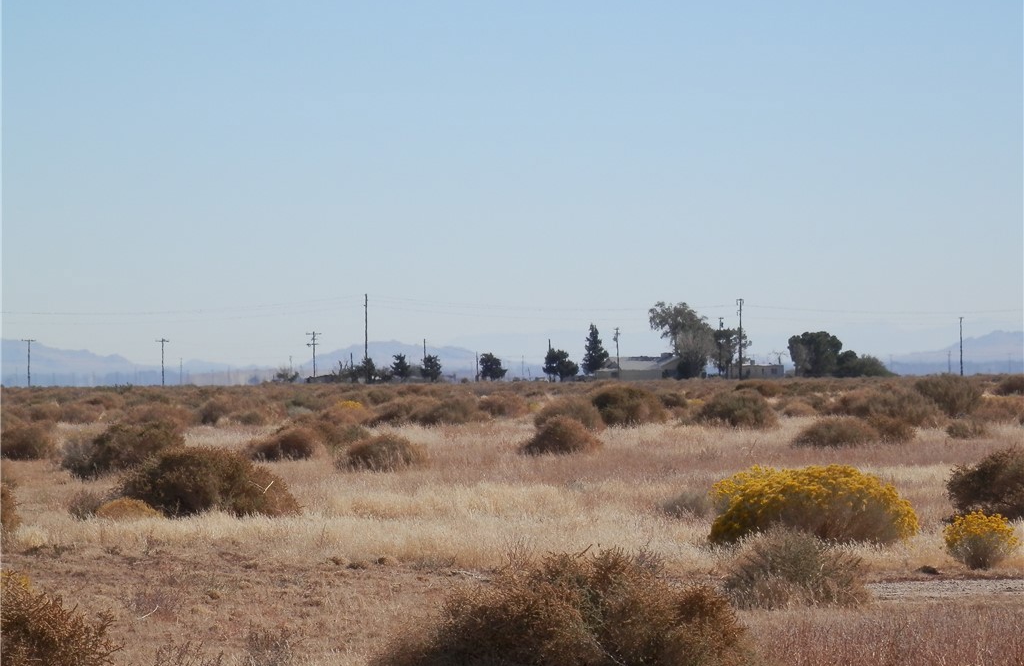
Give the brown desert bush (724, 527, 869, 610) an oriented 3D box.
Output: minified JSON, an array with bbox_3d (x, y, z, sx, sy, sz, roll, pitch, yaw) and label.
[{"bbox_3d":[1.986,1.644,38.200,1.005,0.572,0.905,-1,0,0],"label":"brown desert bush"}]

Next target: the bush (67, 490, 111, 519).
[{"bbox_3d":[-4.875,1.986,63.000,0.507,0.368,0.481,-1,0,0],"label":"bush"}]

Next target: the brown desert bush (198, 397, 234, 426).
[{"bbox_3d":[-8.908,2.388,164.981,1.082,0.884,0.974,0,0,0],"label":"brown desert bush"}]

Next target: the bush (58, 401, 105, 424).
[{"bbox_3d":[-15.969,2.968,203.000,1.706,0.853,1.500,-1,0,0],"label":"bush"}]

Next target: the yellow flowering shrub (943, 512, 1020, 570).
[{"bbox_3d":[3.886,1.718,45.300,0.646,0.480,0.613,-1,0,0],"label":"yellow flowering shrub"}]

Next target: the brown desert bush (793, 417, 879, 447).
[{"bbox_3d":[6.338,1.958,106.886,1.706,0.611,1.536,0,0,0],"label":"brown desert bush"}]

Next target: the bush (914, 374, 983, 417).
[{"bbox_3d":[13.719,1.980,172.000,2.140,1.410,2.000,-1,0,0],"label":"bush"}]

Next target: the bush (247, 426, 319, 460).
[{"bbox_3d":[-4.384,2.120,105.000,1.340,0.690,1.300,-1,0,0],"label":"bush"}]

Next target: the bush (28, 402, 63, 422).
[{"bbox_3d":[-17.939,3.031,210.000,1.381,0.806,1.250,-1,0,0],"label":"bush"}]

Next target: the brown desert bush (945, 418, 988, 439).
[{"bbox_3d":[9.705,2.051,116.863,0.936,0.492,0.843,0,0,0],"label":"brown desert bush"}]

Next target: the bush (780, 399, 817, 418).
[{"bbox_3d":[9.167,2.430,175.104,1.148,0.603,1.034,0,0,0],"label":"bush"}]

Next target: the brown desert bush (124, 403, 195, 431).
[{"bbox_3d":[-11.016,2.640,172.000,2.200,0.974,1.870,-1,0,0],"label":"brown desert bush"}]

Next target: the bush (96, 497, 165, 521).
[{"bbox_3d":[-4.328,2.000,62.000,0.782,0.295,0.650,-1,0,0],"label":"bush"}]

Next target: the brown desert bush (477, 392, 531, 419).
[{"bbox_3d":[-0.256,2.460,187.000,1.780,0.920,1.700,-1,0,0],"label":"brown desert bush"}]

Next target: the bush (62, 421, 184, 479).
[{"bbox_3d":[-5.709,1.748,80.425,1.775,0.886,1.598,0,0,0],"label":"bush"}]

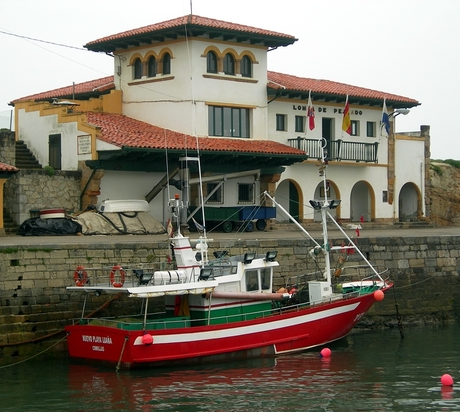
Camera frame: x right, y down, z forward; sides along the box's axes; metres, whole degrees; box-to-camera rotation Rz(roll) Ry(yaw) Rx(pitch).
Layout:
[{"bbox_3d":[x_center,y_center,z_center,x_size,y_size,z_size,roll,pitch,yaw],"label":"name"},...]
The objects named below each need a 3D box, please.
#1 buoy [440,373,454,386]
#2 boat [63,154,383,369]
[{"bbox_3d":[7.000,5.610,36.900,0.400,0.400,0.400,0,0,0],"label":"buoy"},{"bbox_3d":[1.250,1.830,47.300,15.900,8.200,4.500,0,0,-40],"label":"boat"}]

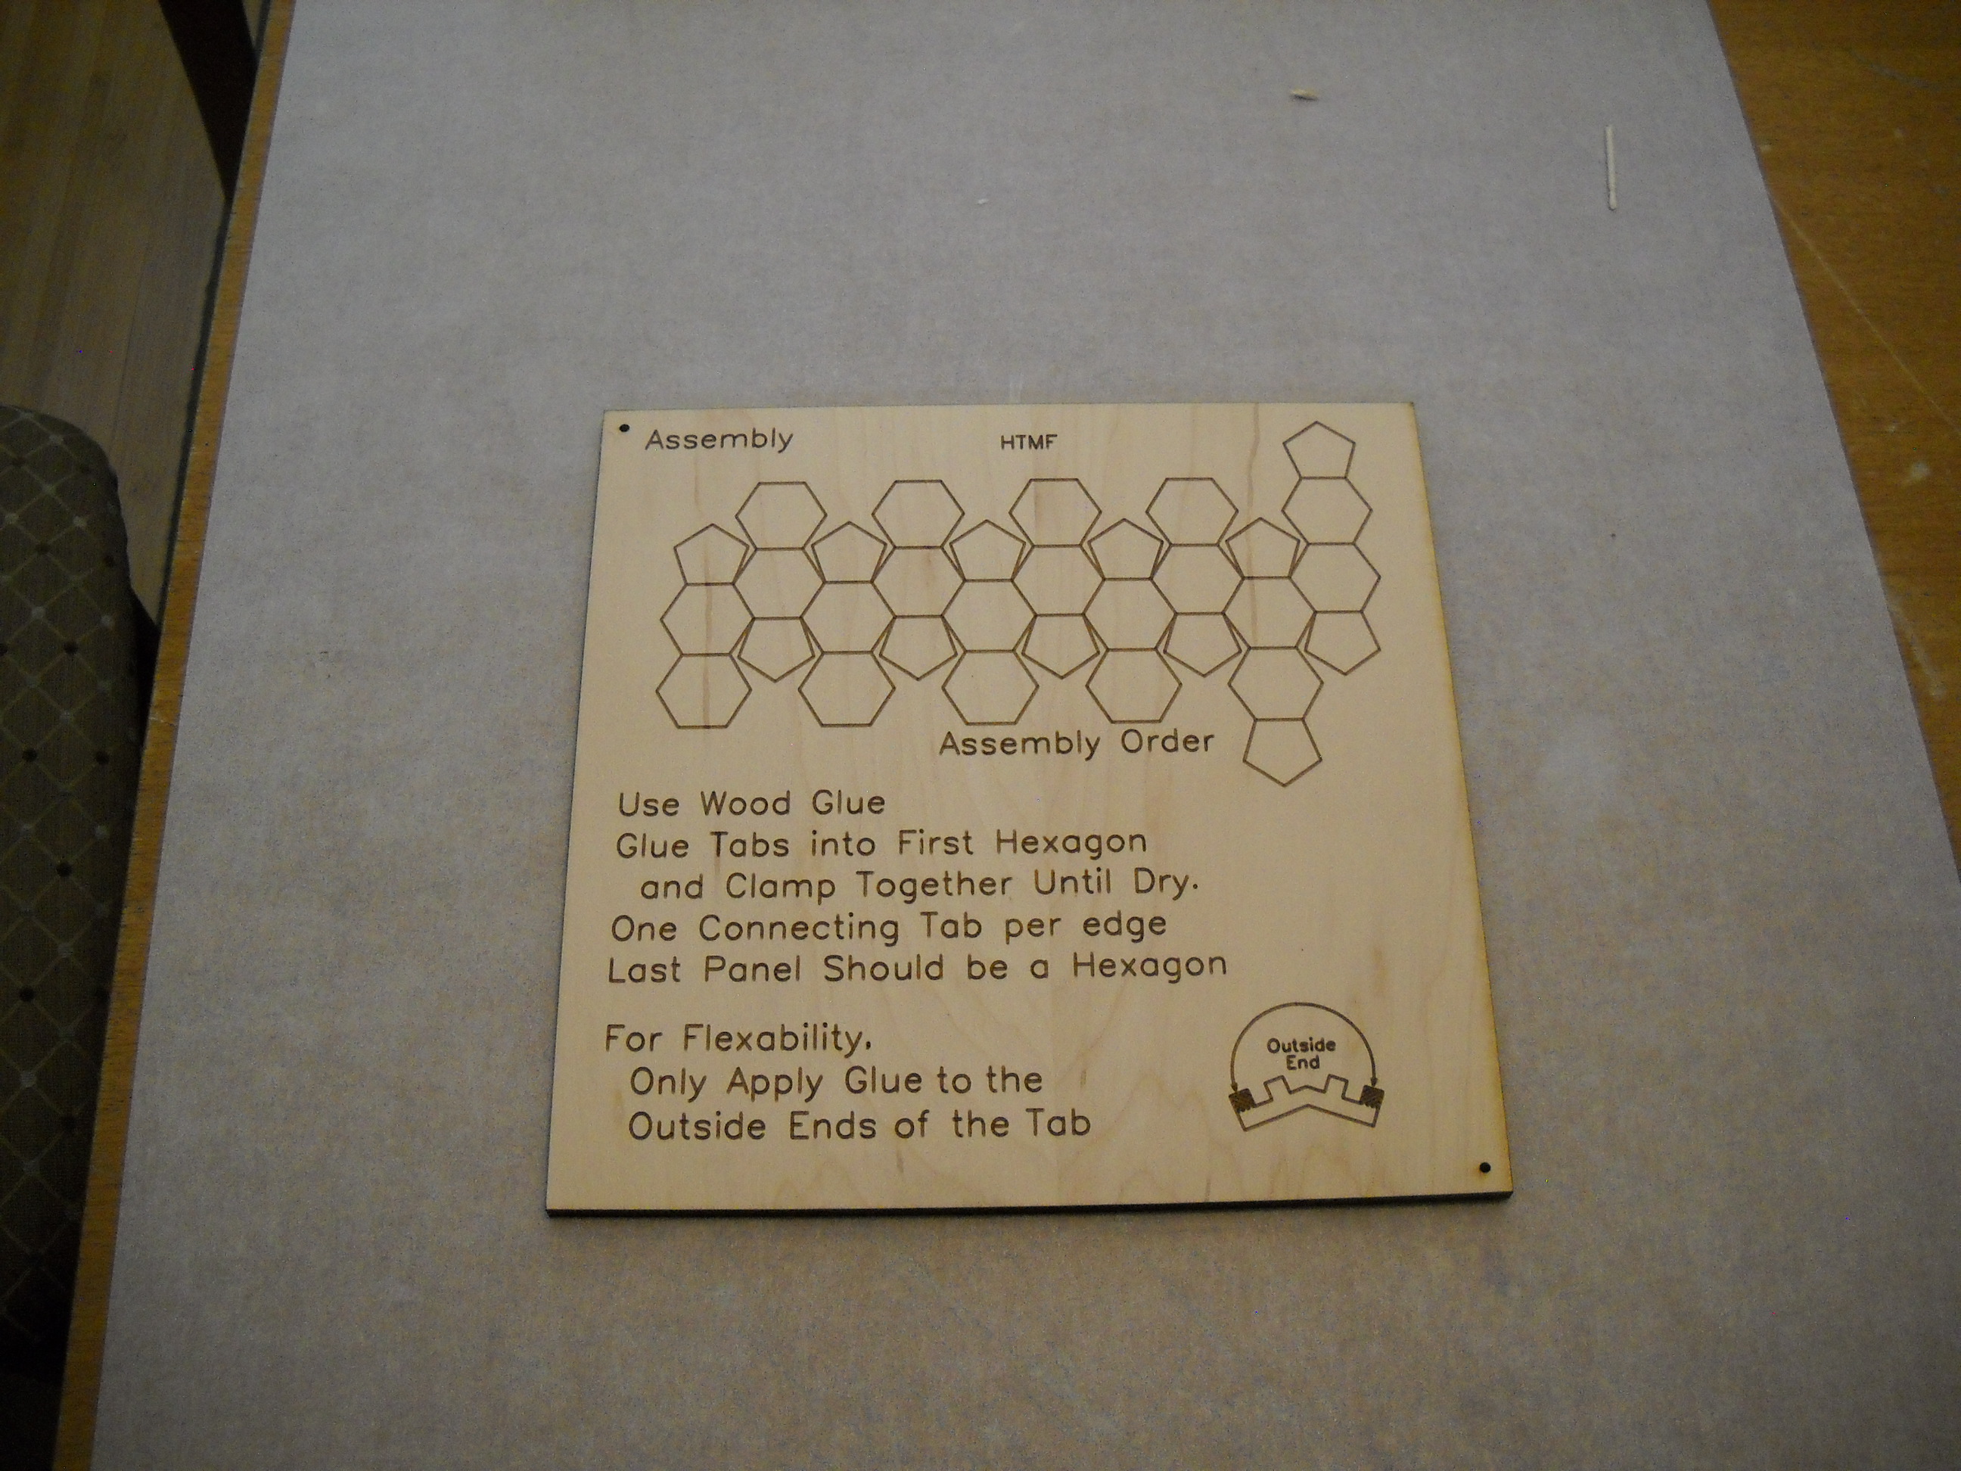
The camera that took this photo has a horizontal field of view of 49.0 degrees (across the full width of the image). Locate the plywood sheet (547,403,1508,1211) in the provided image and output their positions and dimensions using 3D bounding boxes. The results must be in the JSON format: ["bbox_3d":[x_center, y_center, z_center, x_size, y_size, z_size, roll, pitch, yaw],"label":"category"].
[{"bbox_3d":[0.010,0.009,0.542,0.223,0.006,0.223,-1,63,-1],"label":"plywood sheet"}]

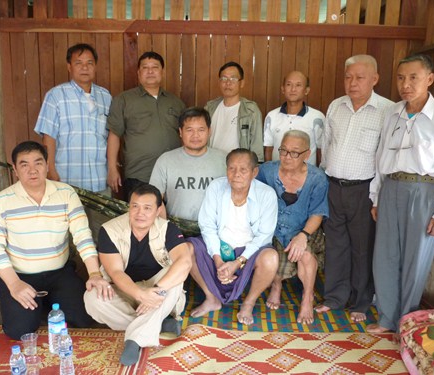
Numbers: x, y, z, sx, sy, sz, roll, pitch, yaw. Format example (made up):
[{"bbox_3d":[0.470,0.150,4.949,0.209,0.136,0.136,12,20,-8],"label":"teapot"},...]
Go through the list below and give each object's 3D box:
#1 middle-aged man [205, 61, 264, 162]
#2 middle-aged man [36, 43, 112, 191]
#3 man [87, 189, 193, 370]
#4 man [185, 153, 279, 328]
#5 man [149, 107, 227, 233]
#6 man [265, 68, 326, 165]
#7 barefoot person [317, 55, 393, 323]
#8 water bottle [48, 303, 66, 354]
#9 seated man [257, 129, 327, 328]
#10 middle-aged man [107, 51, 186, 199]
[{"bbox_3d":[0.102,-0.112,3.582,0.460,1.620,0.290,1,10,0],"label":"middle-aged man"},{"bbox_3d":[-0.958,-0.128,3.348,0.530,1.700,0.300,-3,10,-20],"label":"middle-aged man"},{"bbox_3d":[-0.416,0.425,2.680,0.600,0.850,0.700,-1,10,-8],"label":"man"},{"bbox_3d":[0.136,0.268,3.048,0.560,1.050,0.580,2,10,8],"label":"man"},{"bbox_3d":[-0.167,0.136,3.118,0.540,1.280,0.600,0,10,-4],"label":"man"},{"bbox_3d":[0.586,-0.088,3.656,0.480,1.560,0.280,2,10,8],"label":"man"},{"bbox_3d":[0.840,0.001,3.011,0.500,1.610,0.320,6,11,28],"label":"barefoot person"},{"bbox_3d":[-0.851,0.745,2.523,0.088,0.260,0.088,1,10,0],"label":"water bottle"},{"bbox_3d":[0.497,0.211,3.119,0.480,1.150,0.660,4,10,20],"label":"seated man"},{"bbox_3d":[-0.473,-0.142,3.527,0.560,1.680,0.320,-1,10,-10],"label":"middle-aged man"}]

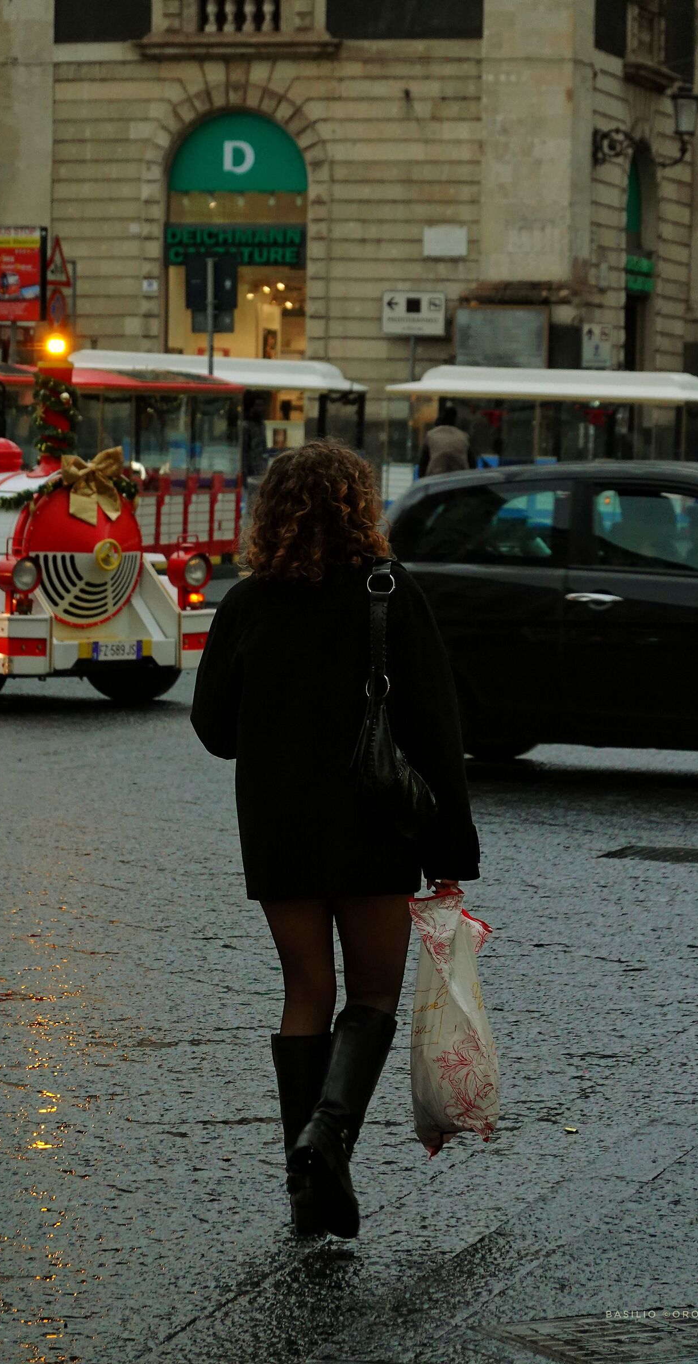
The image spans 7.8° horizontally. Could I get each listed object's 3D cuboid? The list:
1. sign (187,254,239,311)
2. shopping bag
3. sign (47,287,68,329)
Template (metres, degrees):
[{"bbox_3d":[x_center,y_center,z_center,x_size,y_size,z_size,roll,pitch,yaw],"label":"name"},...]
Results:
[{"bbox_3d":[-1.567,-4.583,58.500,0.620,0.635,0.050,2,3,20],"label":"sign"},{"bbox_3d":[0.217,0.702,10.600,0.185,0.550,0.200,1,3,-3],"label":"shopping bag"},{"bbox_3d":[-4.474,-5.740,78.500,0.050,0.600,0.600,2,3,25],"label":"sign"}]

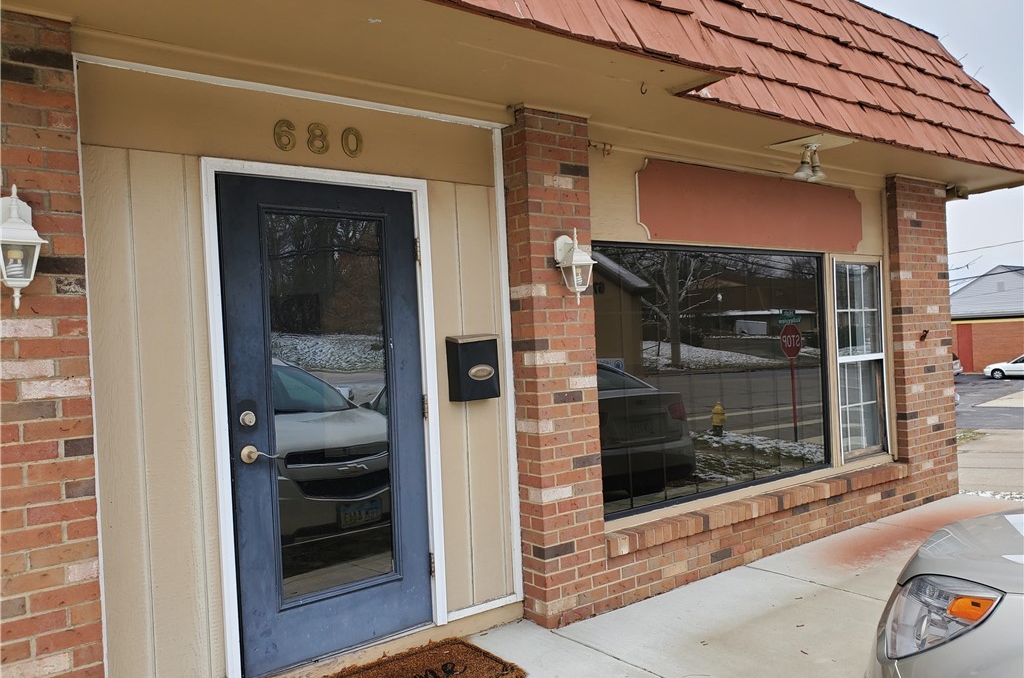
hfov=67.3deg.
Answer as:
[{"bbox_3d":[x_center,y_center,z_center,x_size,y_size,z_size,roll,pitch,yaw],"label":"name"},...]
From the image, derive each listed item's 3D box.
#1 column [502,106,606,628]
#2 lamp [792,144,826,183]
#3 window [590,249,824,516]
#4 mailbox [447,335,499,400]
[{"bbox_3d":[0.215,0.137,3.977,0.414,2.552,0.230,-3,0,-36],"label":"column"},{"bbox_3d":[1.848,-1.090,4.772,0.180,0.230,0.170,-3,0,-36],"label":"lamp"},{"bbox_3d":[1.328,0.190,4.815,2.300,1.520,0.080,-3,0,-36],"label":"window"},{"bbox_3d":[-0.183,0.134,3.730,0.240,0.319,0.115,-3,0,-36],"label":"mailbox"}]

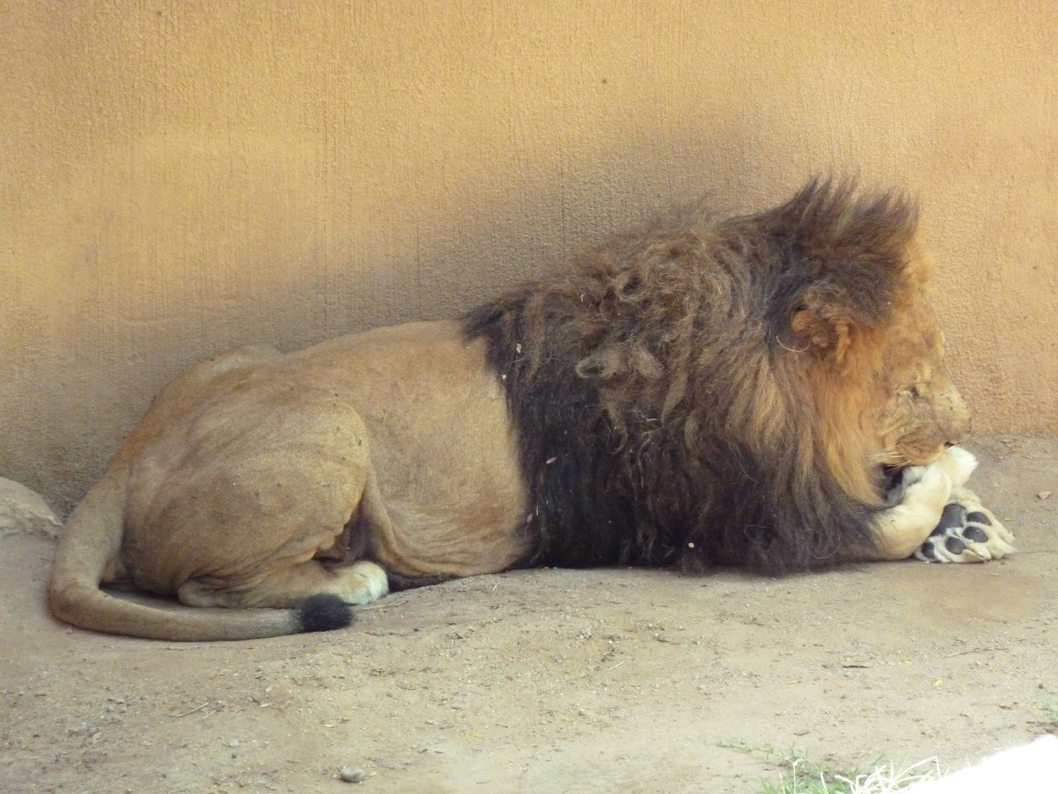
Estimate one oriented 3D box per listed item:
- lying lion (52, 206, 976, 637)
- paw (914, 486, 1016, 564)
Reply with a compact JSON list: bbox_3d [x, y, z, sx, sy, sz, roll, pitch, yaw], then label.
[{"bbox_3d":[-0.022,0.024,15.800,1.720,0.660,0.700,-3,14,-14],"label":"lying lion"},{"bbox_3d":[0.817,0.240,15.950,0.180,0.130,0.110,-1,14,-5],"label":"paw"}]

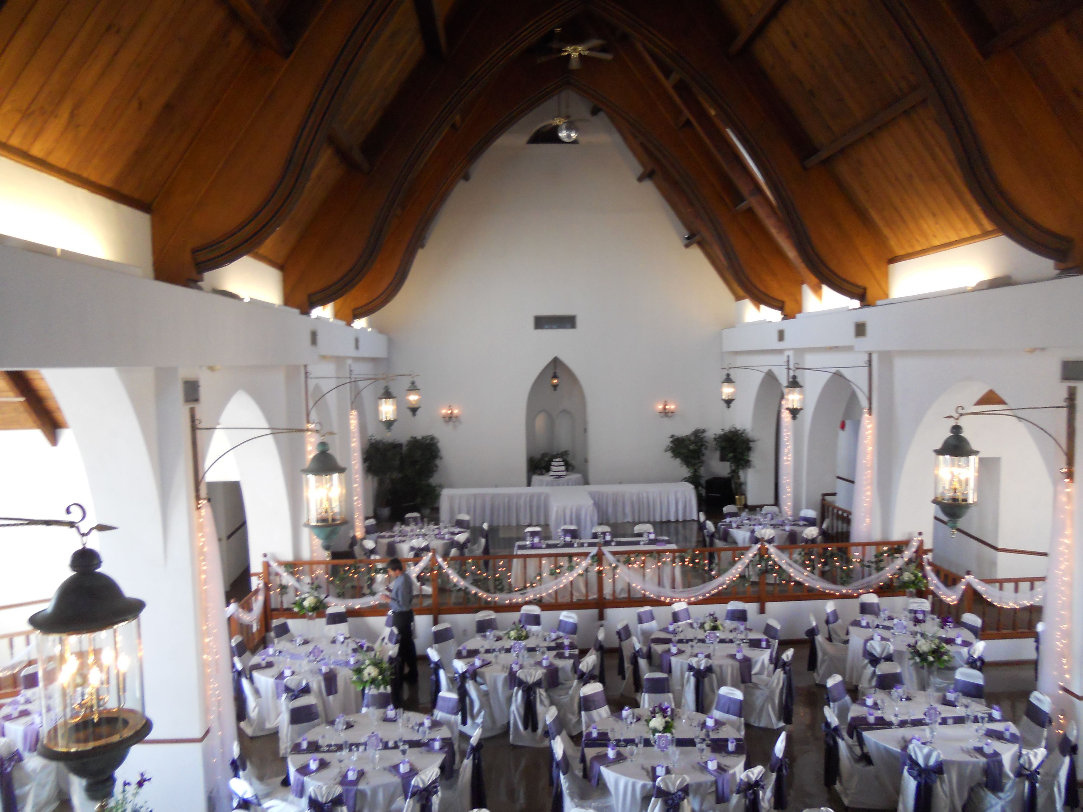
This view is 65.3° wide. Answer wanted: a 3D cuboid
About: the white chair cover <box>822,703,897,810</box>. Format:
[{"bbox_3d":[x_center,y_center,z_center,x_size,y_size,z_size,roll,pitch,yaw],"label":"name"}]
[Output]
[{"bbox_3d":[3.015,3.343,8.146,0.560,0.910,0.460,-1,3,3],"label":"white chair cover"}]

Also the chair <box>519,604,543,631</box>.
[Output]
[{"bbox_3d":[-0.179,3.451,12.418,0.460,0.930,0.540,-1,3,9],"label":"chair"}]

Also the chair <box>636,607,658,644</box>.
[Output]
[{"bbox_3d":[1.568,3.250,11.402,0.440,0.930,0.540,-4,5,-32],"label":"chair"}]

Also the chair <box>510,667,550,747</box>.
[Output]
[{"bbox_3d":[-0.157,3.577,10.315,0.460,0.930,0.540,-2,3,-8],"label":"chair"}]

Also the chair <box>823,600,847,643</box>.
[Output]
[{"bbox_3d":[4.432,3.354,12.318,0.540,0.930,0.460,2,5,42],"label":"chair"}]

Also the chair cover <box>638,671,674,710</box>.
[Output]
[{"bbox_3d":[1.338,3.584,9.650,0.460,0.930,0.540,-1,3,5],"label":"chair cover"}]

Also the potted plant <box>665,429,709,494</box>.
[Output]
[{"bbox_3d":[3.339,1.481,19.377,0.980,1.903,0.950,-2,4,-3],"label":"potted plant"}]

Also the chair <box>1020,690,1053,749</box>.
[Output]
[{"bbox_3d":[4.806,3.387,8.486,0.540,0.930,0.440,-2,4,-11],"label":"chair"}]

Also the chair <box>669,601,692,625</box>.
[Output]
[{"bbox_3d":[2.156,3.399,12.408,0.460,0.930,0.540,-3,4,-20],"label":"chair"}]

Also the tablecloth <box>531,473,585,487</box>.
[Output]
[{"bbox_3d":[0.420,2.147,21.279,1.340,0.760,1.340,-2,3,-3],"label":"tablecloth"}]

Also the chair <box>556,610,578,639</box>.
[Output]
[{"bbox_3d":[0.274,3.252,11.278,0.460,0.910,0.560,0,4,32],"label":"chair"}]

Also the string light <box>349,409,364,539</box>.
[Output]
[{"bbox_3d":[-3.646,1.347,16.643,0.200,2.584,0.220,-2,3,-3],"label":"string light"}]

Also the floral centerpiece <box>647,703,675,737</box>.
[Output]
[{"bbox_3d":[1.125,3.053,8.040,0.270,0.340,0.270,-2,4,0],"label":"floral centerpiece"}]

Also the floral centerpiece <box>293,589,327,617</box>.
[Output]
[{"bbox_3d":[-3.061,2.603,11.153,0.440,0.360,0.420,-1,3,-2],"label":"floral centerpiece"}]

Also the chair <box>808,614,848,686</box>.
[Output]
[{"bbox_3d":[3.801,3.219,11.034,0.540,0.930,0.440,0,5,18],"label":"chair"}]

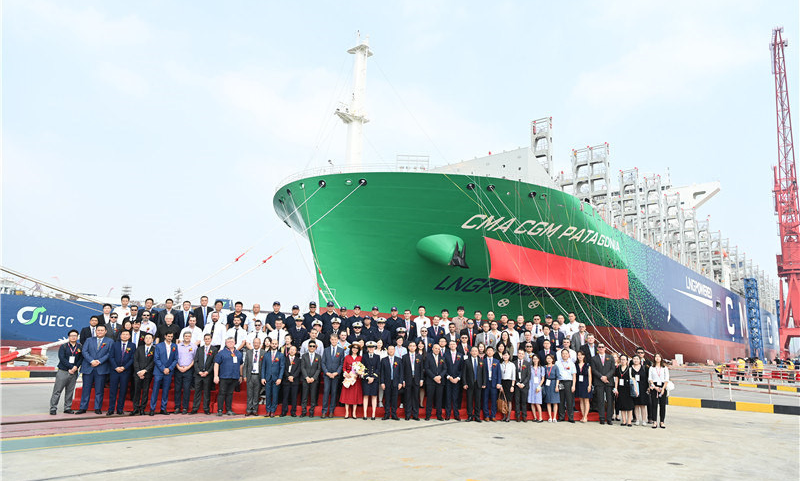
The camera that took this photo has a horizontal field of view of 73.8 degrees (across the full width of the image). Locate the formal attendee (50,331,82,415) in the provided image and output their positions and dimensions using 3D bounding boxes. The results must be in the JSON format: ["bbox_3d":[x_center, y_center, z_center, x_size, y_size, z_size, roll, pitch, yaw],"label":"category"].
[{"bbox_3d":[-7.192,2.815,11.511,0.540,1.752,0.380,7,-12,-22],"label":"formal attendee"}]

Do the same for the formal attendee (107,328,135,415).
[{"bbox_3d":[-6.226,3.023,11.902,0.560,1.601,0.360,6,-12,-18],"label":"formal attendee"}]

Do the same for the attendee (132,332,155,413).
[{"bbox_3d":[-5.872,3.037,12.216,0.480,1.770,0.300,5,-13,-14],"label":"attendee"}]

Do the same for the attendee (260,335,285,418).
[{"bbox_3d":[-2.952,3.165,12.374,0.530,1.733,0.360,4,-11,-10],"label":"attendee"}]

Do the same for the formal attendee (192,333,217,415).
[{"bbox_3d":[-4.551,3.107,12.449,0.480,1.790,0.300,4,-12,-11],"label":"formal attendee"}]

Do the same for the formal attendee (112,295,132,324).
[{"bbox_3d":[-7.349,2.296,13.950,0.500,1.740,0.310,5,-12,-16],"label":"formal attendee"}]

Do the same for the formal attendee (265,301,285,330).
[{"bbox_3d":[-3.378,2.515,14.322,0.530,1.750,0.330,5,-12,-11],"label":"formal attendee"}]

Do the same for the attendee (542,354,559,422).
[{"bbox_3d":[3.585,3.510,12.700,0.420,1.555,0.290,1,-11,6],"label":"attendee"}]

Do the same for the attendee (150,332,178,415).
[{"bbox_3d":[-5.064,2.864,11.575,0.550,1.760,0.360,7,-13,-23],"label":"attendee"}]

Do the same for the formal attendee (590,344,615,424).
[{"bbox_3d":[4.677,3.281,12.286,0.510,1.790,0.310,-1,-13,12],"label":"formal attendee"}]

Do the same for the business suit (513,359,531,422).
[{"bbox_3d":[2.935,3.602,12.960,0.460,1.390,0.320,-1,-12,15],"label":"business suit"}]

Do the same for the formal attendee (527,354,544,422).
[{"bbox_3d":[3.227,3.502,12.650,0.410,1.537,0.290,1,-11,5],"label":"formal attendee"}]

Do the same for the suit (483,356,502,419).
[{"bbox_3d":[2.196,3.560,12.903,0.500,1.522,0.360,1,-11,4],"label":"suit"}]

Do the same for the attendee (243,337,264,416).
[{"bbox_3d":[-3.405,3.166,12.484,0.480,1.740,0.300,3,-12,-9],"label":"attendee"}]

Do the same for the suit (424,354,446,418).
[{"bbox_3d":[0.857,3.463,12.692,0.540,1.537,0.360,2,-11,0],"label":"suit"}]

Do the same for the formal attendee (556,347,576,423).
[{"bbox_3d":[3.981,3.456,12.750,0.470,1.690,0.320,1,-11,6],"label":"formal attendee"}]

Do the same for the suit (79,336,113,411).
[{"bbox_3d":[-6.662,2.906,11.666,0.620,1.573,0.380,6,-12,-21],"label":"suit"}]

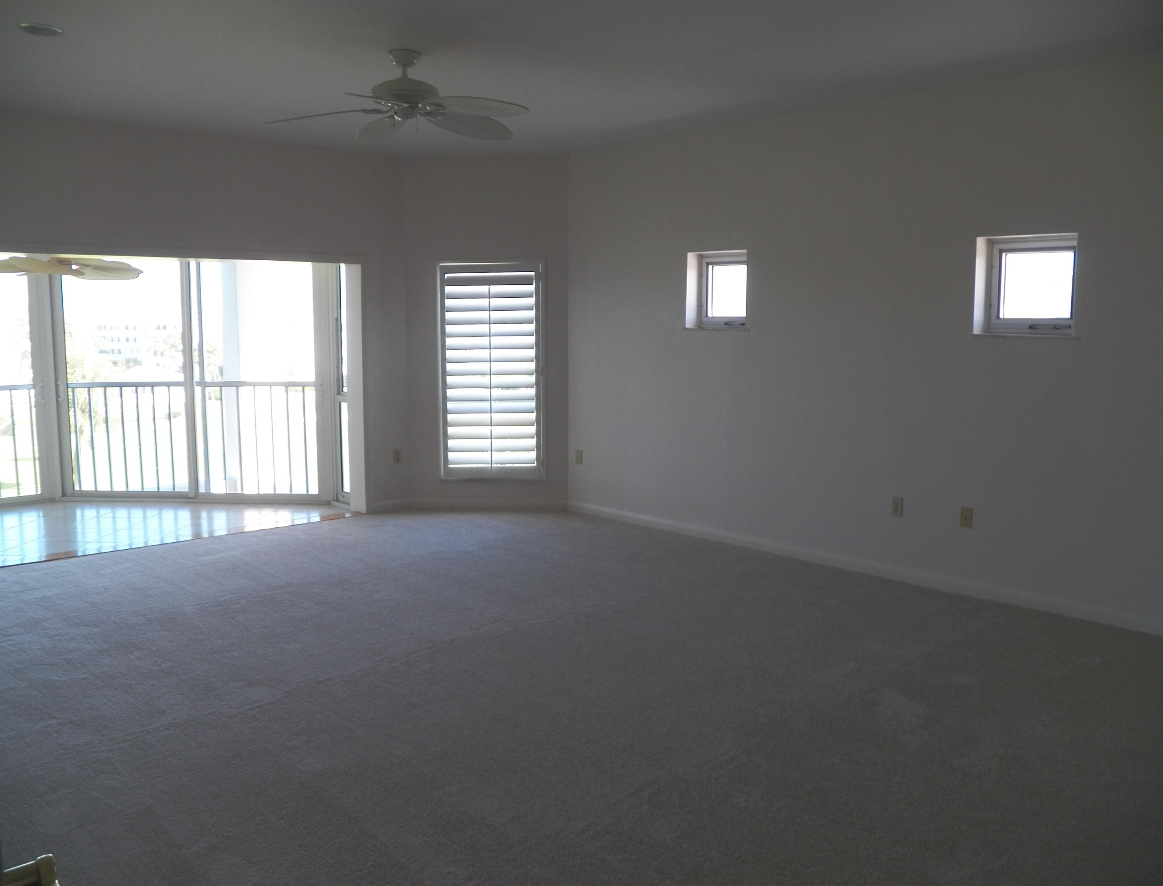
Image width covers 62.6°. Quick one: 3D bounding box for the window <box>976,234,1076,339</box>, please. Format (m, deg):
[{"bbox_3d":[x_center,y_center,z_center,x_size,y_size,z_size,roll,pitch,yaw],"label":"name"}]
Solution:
[{"bbox_3d":[2.359,-0.825,5.030,0.150,0.520,0.520,-7,11,-44],"label":"window"}]

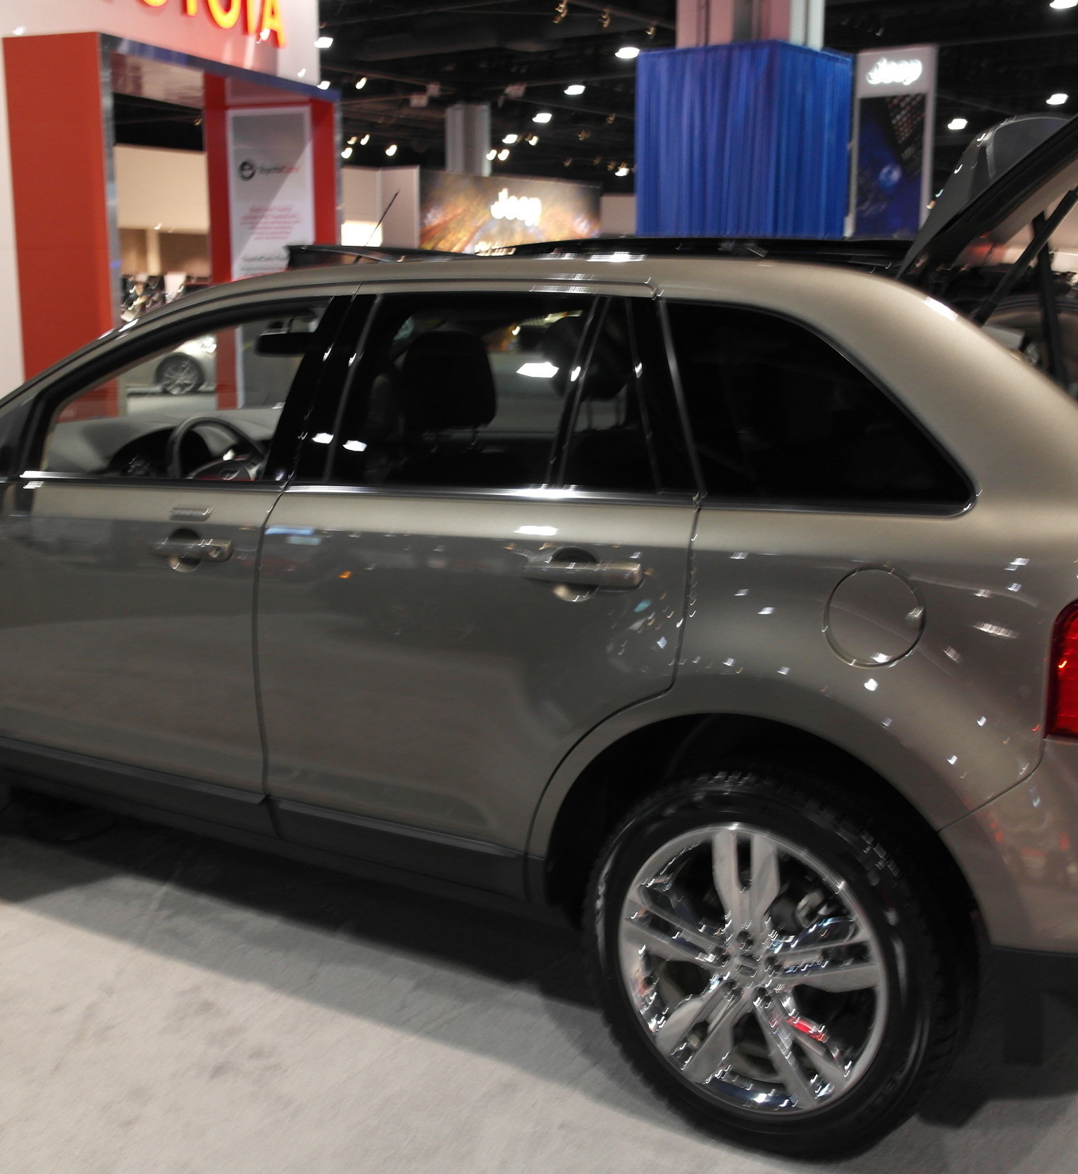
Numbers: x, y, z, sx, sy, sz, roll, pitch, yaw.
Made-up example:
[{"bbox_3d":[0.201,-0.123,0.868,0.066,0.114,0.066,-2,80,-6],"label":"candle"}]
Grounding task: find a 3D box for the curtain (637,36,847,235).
[{"bbox_3d":[3.198,-5.673,23.653,2.400,5.391,2.400,8,13,35],"label":"curtain"}]

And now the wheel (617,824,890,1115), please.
[{"bbox_3d":[0.430,0.691,2.779,0.545,0.545,0.190,7,13,32],"label":"wheel"}]

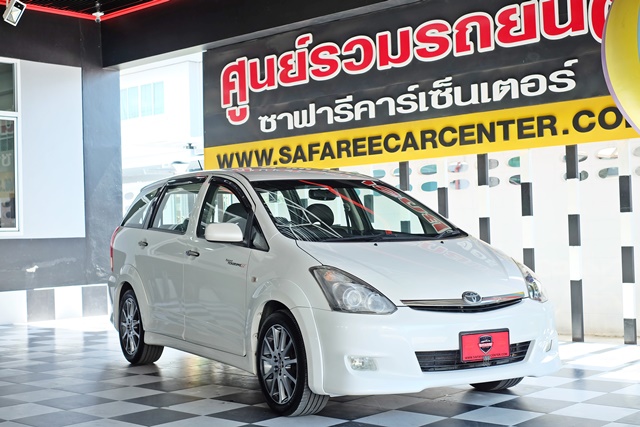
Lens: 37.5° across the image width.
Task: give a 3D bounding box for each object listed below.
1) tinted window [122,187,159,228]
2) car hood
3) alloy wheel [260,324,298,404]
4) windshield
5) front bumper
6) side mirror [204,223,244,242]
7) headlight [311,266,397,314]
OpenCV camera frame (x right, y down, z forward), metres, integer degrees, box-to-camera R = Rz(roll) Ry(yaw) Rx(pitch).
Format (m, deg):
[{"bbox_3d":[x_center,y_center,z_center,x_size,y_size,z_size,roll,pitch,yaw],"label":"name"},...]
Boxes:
[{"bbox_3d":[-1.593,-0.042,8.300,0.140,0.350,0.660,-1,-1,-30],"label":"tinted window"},{"bbox_3d":[0.666,0.322,5.858,1.470,0.350,0.890,-1,-1,-30],"label":"car hood"},{"bbox_3d":[-0.172,0.916,5.781,0.175,0.486,0.486,-1,-1,-30],"label":"alloy wheel"},{"bbox_3d":[0.238,-0.042,6.590,1.380,0.455,1.110,-1,-1,-30],"label":"windshield"},{"bbox_3d":[0.814,0.775,5.615,1.740,0.570,0.620,-1,-1,-30],"label":"front bumper"},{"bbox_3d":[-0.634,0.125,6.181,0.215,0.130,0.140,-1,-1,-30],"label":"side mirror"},{"bbox_3d":[0.191,0.435,5.425,0.340,0.265,0.460,-1,-1,-30],"label":"headlight"}]

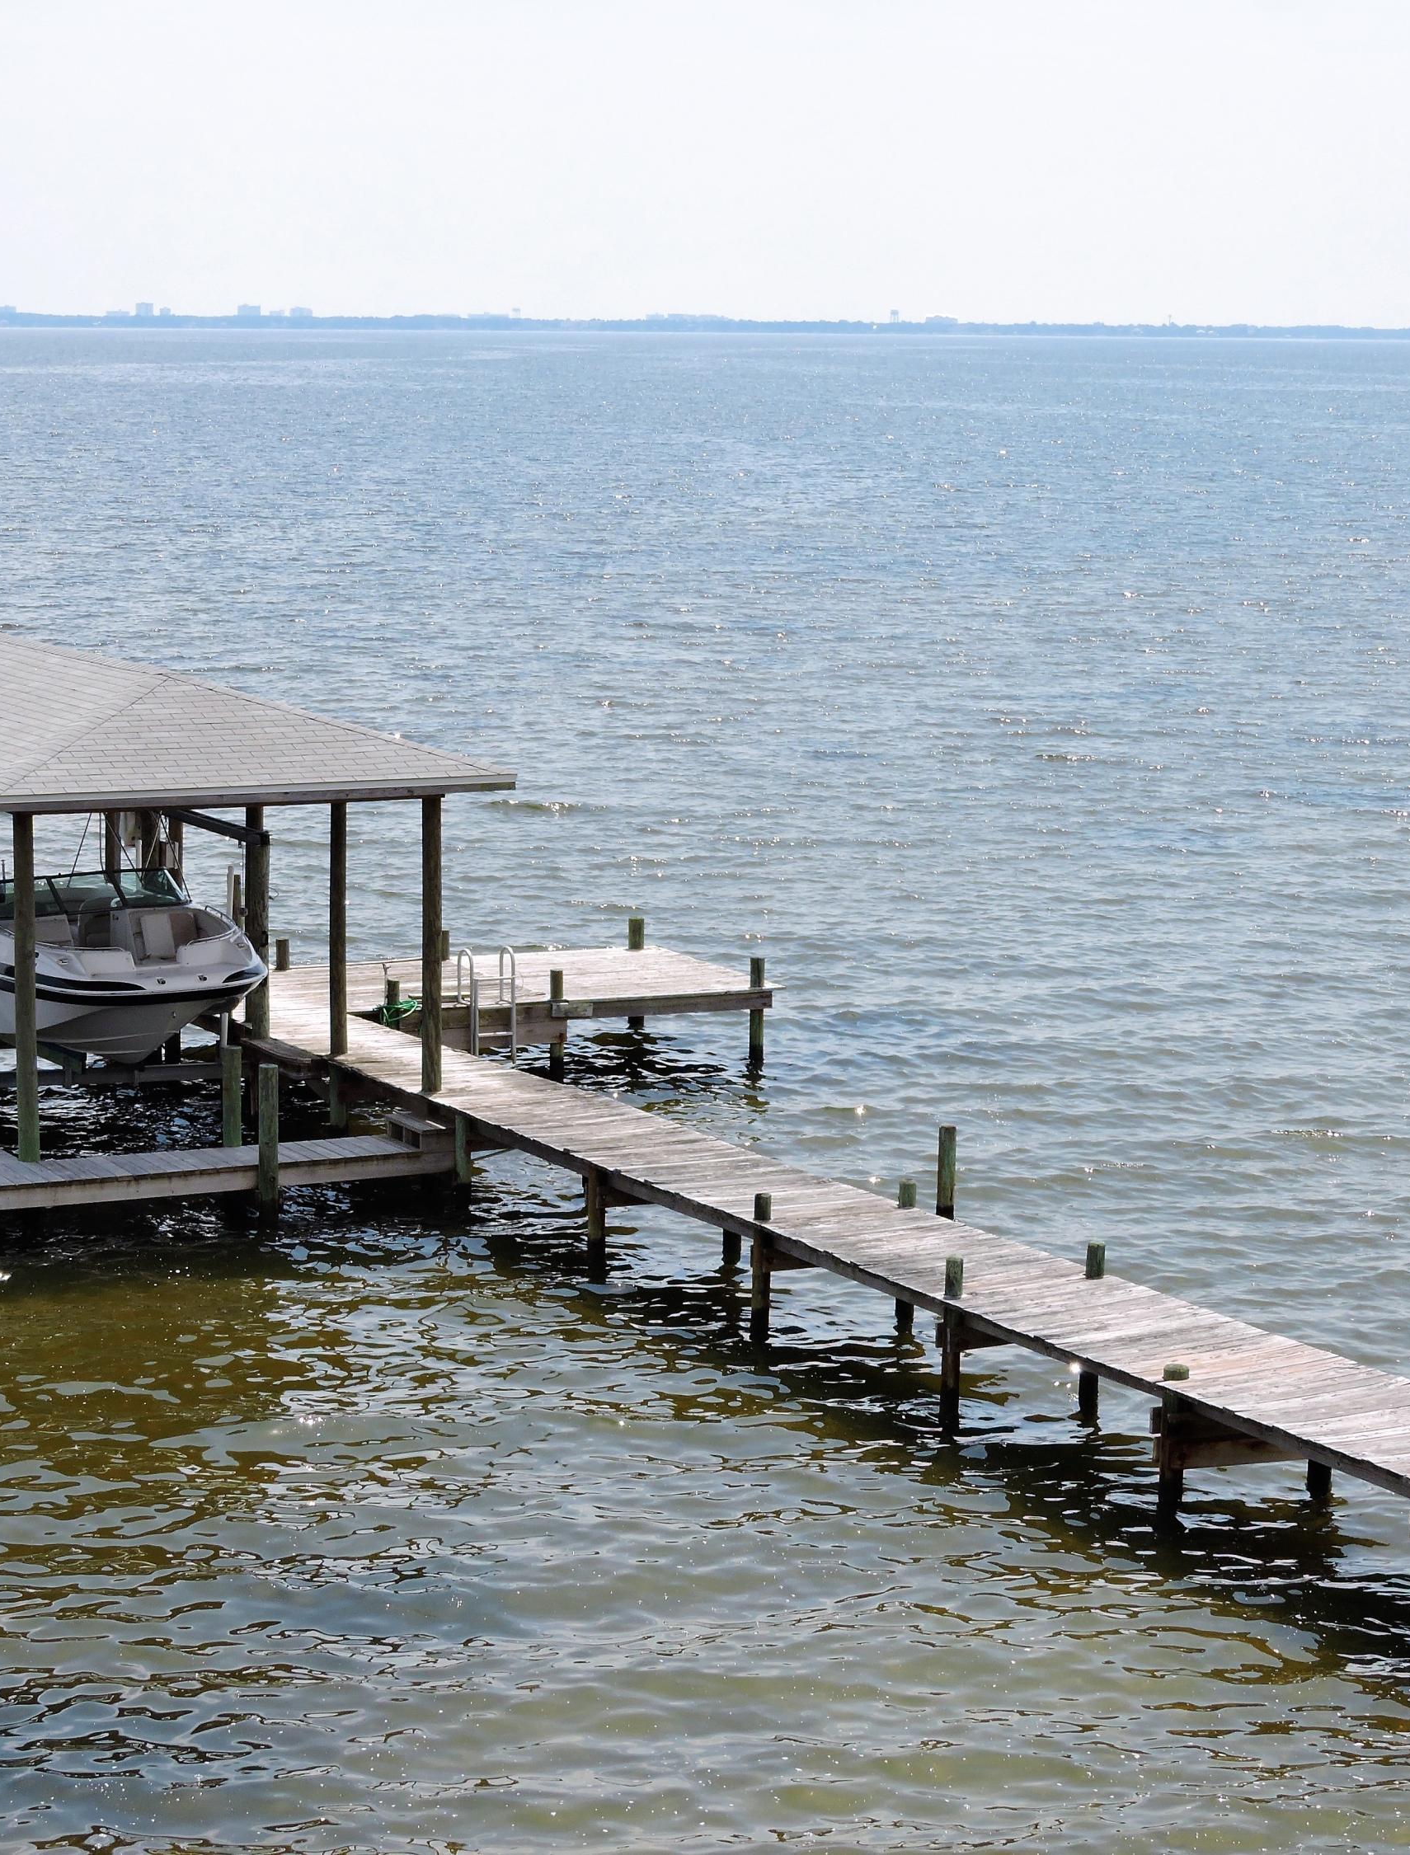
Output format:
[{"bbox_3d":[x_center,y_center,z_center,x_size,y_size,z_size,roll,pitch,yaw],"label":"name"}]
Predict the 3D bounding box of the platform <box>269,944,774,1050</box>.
[{"bbox_3d":[-2.323,0.831,51.671,5.400,0.530,3.700,-3,8,-25],"label":"platform"}]

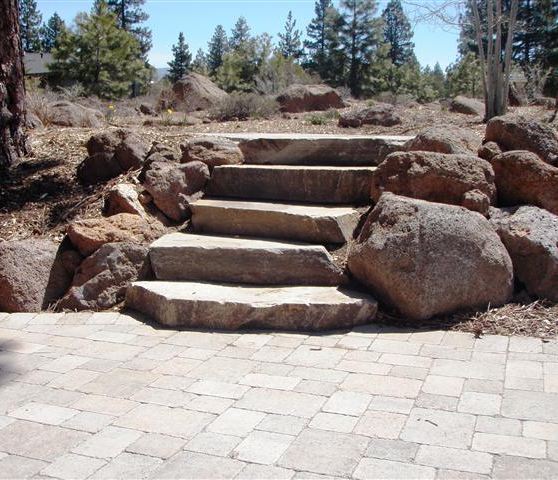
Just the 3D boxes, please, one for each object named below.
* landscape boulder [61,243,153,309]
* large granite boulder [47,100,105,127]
[{"bbox_3d":[-1.000,0.202,4.050,0.507,0.352,0.400,-2,8,-14],"label":"landscape boulder"},{"bbox_3d":[-2.694,-1.661,9.300,0.741,0.371,0.600,-2,8,-16],"label":"large granite boulder"}]

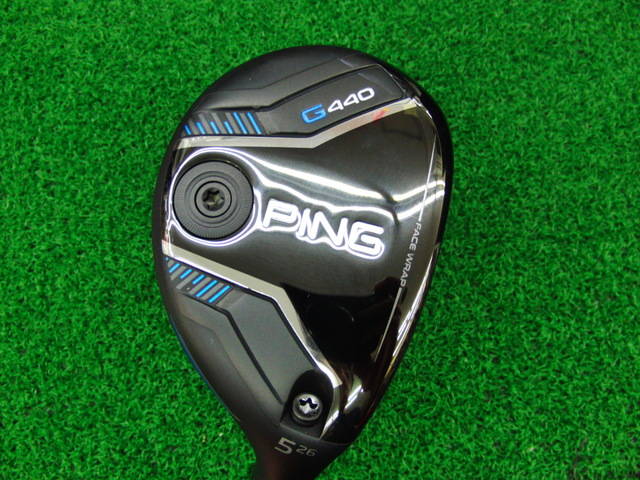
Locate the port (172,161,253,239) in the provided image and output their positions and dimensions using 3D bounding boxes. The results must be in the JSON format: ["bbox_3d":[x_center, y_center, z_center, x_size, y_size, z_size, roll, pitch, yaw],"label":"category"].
[{"bbox_3d":[-0.024,-0.009,0.157,0.018,0.005,0.018,0,80,-1],"label":"port"}]

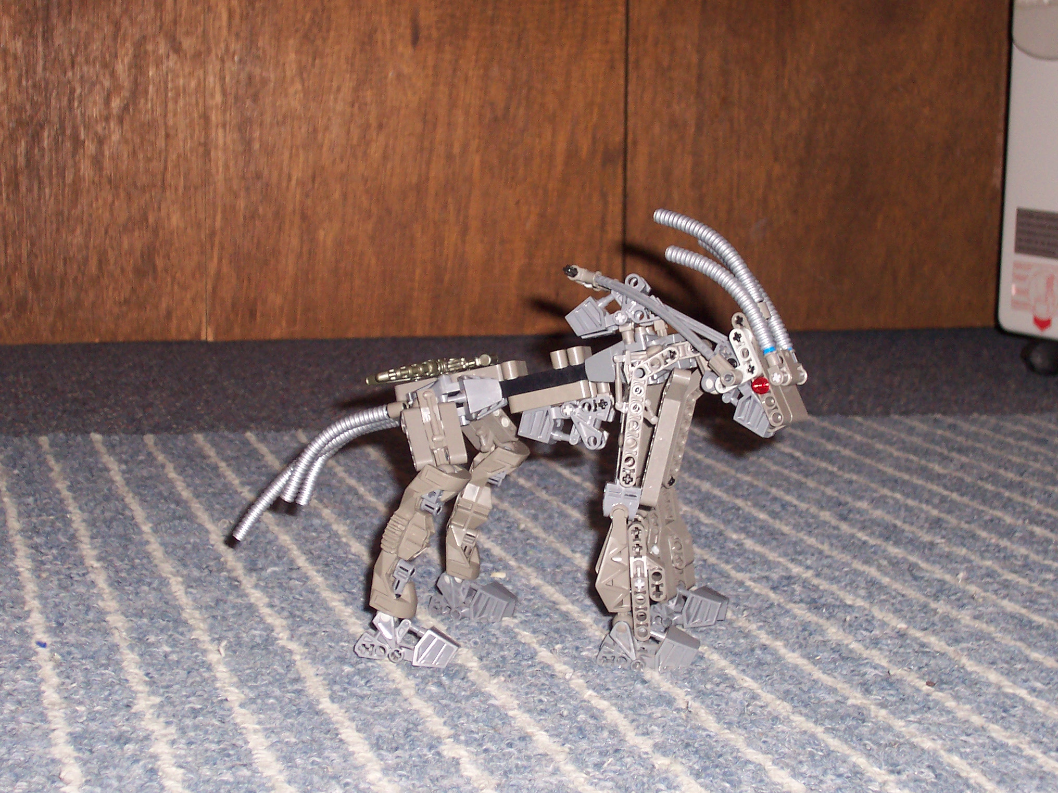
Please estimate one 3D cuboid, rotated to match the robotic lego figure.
[{"bbox_3d":[-0.009,0.014,0.985,0.269,0.196,0.119,2,8,9],"label":"robotic lego figure"}]

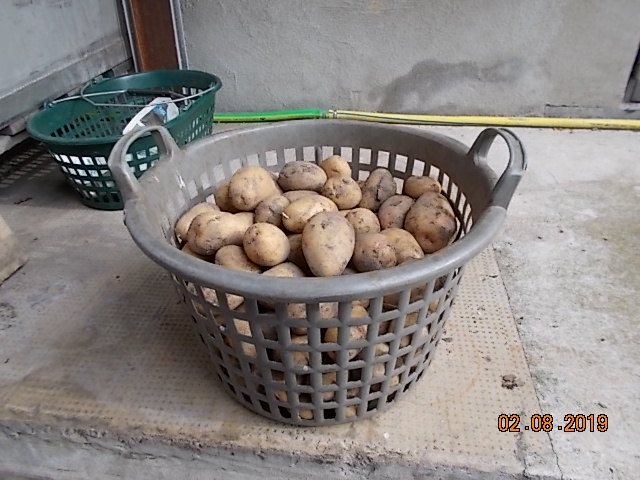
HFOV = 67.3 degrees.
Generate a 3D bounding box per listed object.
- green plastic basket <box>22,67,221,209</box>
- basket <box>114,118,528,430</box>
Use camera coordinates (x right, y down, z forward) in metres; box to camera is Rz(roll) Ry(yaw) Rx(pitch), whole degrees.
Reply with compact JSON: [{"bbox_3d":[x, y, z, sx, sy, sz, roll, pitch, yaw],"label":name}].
[{"bbox_3d":[-0.435,-0.262,1.181,0.385,0.186,0.549,3,33,9],"label":"green plastic basket"},{"bbox_3d":[-0.002,0.012,0.620,0.466,0.304,0.424,2,33,6],"label":"basket"}]

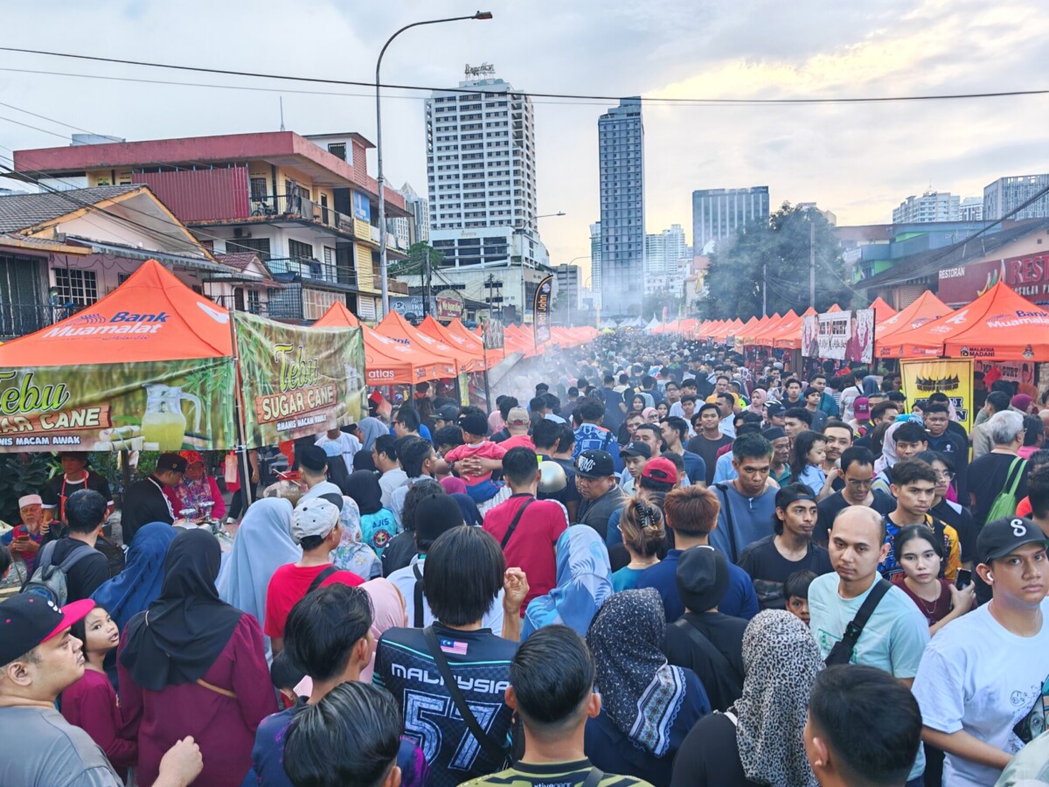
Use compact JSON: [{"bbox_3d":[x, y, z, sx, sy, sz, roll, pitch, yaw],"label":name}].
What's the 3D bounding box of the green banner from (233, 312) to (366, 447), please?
[{"bbox_3d":[-1.667,-0.136,5.801,0.060,0.920,2.280,-1,3,8],"label":"green banner"}]

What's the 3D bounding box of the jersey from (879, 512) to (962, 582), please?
[{"bbox_3d":[1.676,0.826,3.130,0.450,0.640,0.270,0,5,18],"label":"jersey"}]

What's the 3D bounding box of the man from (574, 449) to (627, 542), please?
[{"bbox_3d":[0.394,1.111,3.558,0.330,1.690,0.480,-6,7,-36],"label":"man"}]

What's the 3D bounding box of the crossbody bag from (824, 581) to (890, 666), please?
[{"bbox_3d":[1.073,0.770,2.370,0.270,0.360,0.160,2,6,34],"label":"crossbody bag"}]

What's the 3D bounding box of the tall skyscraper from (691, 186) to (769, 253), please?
[{"bbox_3d":[104.515,-67.712,371.031,37.000,69.000,18.000,-1,5,9],"label":"tall skyscraper"}]

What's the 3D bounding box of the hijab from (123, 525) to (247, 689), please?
[{"bbox_3d":[-1.302,0.817,2.780,0.430,0.540,0.340,-2,5,-11],"label":"hijab"}]

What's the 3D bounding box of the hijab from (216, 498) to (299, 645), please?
[{"bbox_3d":[-1.131,0.774,3.120,0.380,0.630,0.350,0,4,9],"label":"hijab"}]

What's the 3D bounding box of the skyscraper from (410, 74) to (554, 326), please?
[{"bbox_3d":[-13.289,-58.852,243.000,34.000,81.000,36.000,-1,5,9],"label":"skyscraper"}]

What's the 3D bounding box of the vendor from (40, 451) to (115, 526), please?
[{"bbox_3d":[-3.010,1.175,4.961,0.520,1.630,0.340,-3,5,-24],"label":"vendor"}]

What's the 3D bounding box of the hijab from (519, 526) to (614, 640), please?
[{"bbox_3d":[0.165,0.701,2.670,0.340,0.440,0.300,-5,6,-33],"label":"hijab"}]

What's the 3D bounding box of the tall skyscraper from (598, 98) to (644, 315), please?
[{"bbox_3d":[46.360,-78.963,341.739,18.500,109.300,22.000,0,4,12],"label":"tall skyscraper"}]

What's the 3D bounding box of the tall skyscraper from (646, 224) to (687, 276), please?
[{"bbox_3d":[164.994,-135.367,850.000,52.000,124.000,32.000,-1,5,10],"label":"tall skyscraper"}]

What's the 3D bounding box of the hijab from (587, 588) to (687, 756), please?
[{"bbox_3d":[0.291,0.718,1.900,0.260,0.410,0.270,2,6,34],"label":"hijab"}]

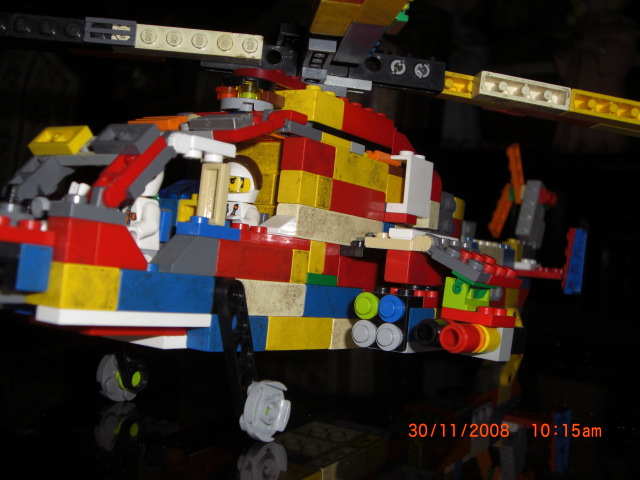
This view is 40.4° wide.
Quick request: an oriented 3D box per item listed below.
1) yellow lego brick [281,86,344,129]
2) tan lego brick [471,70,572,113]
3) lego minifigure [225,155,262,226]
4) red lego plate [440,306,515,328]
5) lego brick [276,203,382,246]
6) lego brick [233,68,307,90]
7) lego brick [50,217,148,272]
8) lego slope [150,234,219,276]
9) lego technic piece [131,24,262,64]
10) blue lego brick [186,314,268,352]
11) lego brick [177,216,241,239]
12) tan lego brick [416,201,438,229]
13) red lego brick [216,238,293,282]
[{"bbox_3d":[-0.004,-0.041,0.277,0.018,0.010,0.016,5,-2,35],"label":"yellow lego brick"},{"bbox_3d":[0.068,-0.049,0.297,0.032,0.008,0.011,9,-7,-9],"label":"tan lego brick"},{"bbox_3d":[-0.028,-0.010,0.253,0.020,0.029,0.017,4,-3,35],"label":"lego minifigure"},{"bbox_3d":[0.046,0.023,0.257,0.016,0.004,0.016,5,-2,35],"label":"red lego plate"},{"bbox_3d":[0.004,-0.003,0.272,0.008,0.010,0.048,4,-3,35],"label":"lego brick"},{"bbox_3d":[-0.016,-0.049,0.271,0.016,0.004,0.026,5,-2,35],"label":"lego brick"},{"bbox_3d":[-0.050,0.001,0.196,0.008,0.010,0.024,4,-3,35],"label":"lego brick"},{"bbox_3d":[-0.034,0.004,0.219,0.008,0.010,0.016,4,-3,35],"label":"lego slope"},{"bbox_3d":[-0.043,-0.064,0.281,0.048,0.008,0.011,4,0,-6],"label":"lego technic piece"},{"bbox_3d":[-0.024,0.024,0.235,0.008,0.010,0.024,4,-3,35],"label":"blue lego brick"},{"bbox_3d":[-0.029,-0.003,0.226,0.008,0.005,0.016,4,-3,35],"label":"lego brick"},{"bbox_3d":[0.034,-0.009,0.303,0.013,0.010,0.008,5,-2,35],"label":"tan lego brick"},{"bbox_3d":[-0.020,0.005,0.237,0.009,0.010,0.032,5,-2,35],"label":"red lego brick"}]

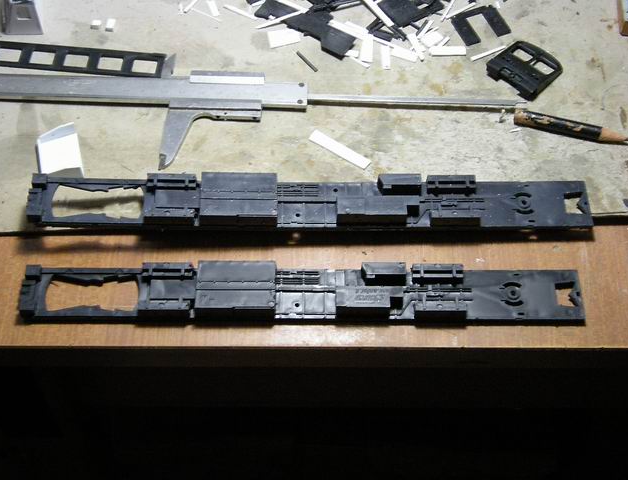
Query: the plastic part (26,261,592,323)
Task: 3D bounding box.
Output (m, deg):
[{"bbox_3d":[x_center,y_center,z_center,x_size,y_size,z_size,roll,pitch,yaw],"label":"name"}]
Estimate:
[{"bbox_3d":[-0.005,0.026,0.544,0.267,0.012,0.028,0,59,-1],"label":"plastic part"}]

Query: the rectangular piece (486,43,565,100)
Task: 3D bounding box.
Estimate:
[{"bbox_3d":[0.114,-0.093,0.610,0.034,0.007,0.031,30,63,16],"label":"rectangular piece"}]

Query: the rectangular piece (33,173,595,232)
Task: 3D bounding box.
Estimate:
[{"bbox_3d":[0.000,-0.019,0.560,0.276,0.012,0.028,0,59,-1],"label":"rectangular piece"}]

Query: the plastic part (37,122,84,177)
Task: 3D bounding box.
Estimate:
[{"bbox_3d":[-0.129,-0.043,0.575,0.021,0.010,0.028,-13,60,-8],"label":"plastic part"}]

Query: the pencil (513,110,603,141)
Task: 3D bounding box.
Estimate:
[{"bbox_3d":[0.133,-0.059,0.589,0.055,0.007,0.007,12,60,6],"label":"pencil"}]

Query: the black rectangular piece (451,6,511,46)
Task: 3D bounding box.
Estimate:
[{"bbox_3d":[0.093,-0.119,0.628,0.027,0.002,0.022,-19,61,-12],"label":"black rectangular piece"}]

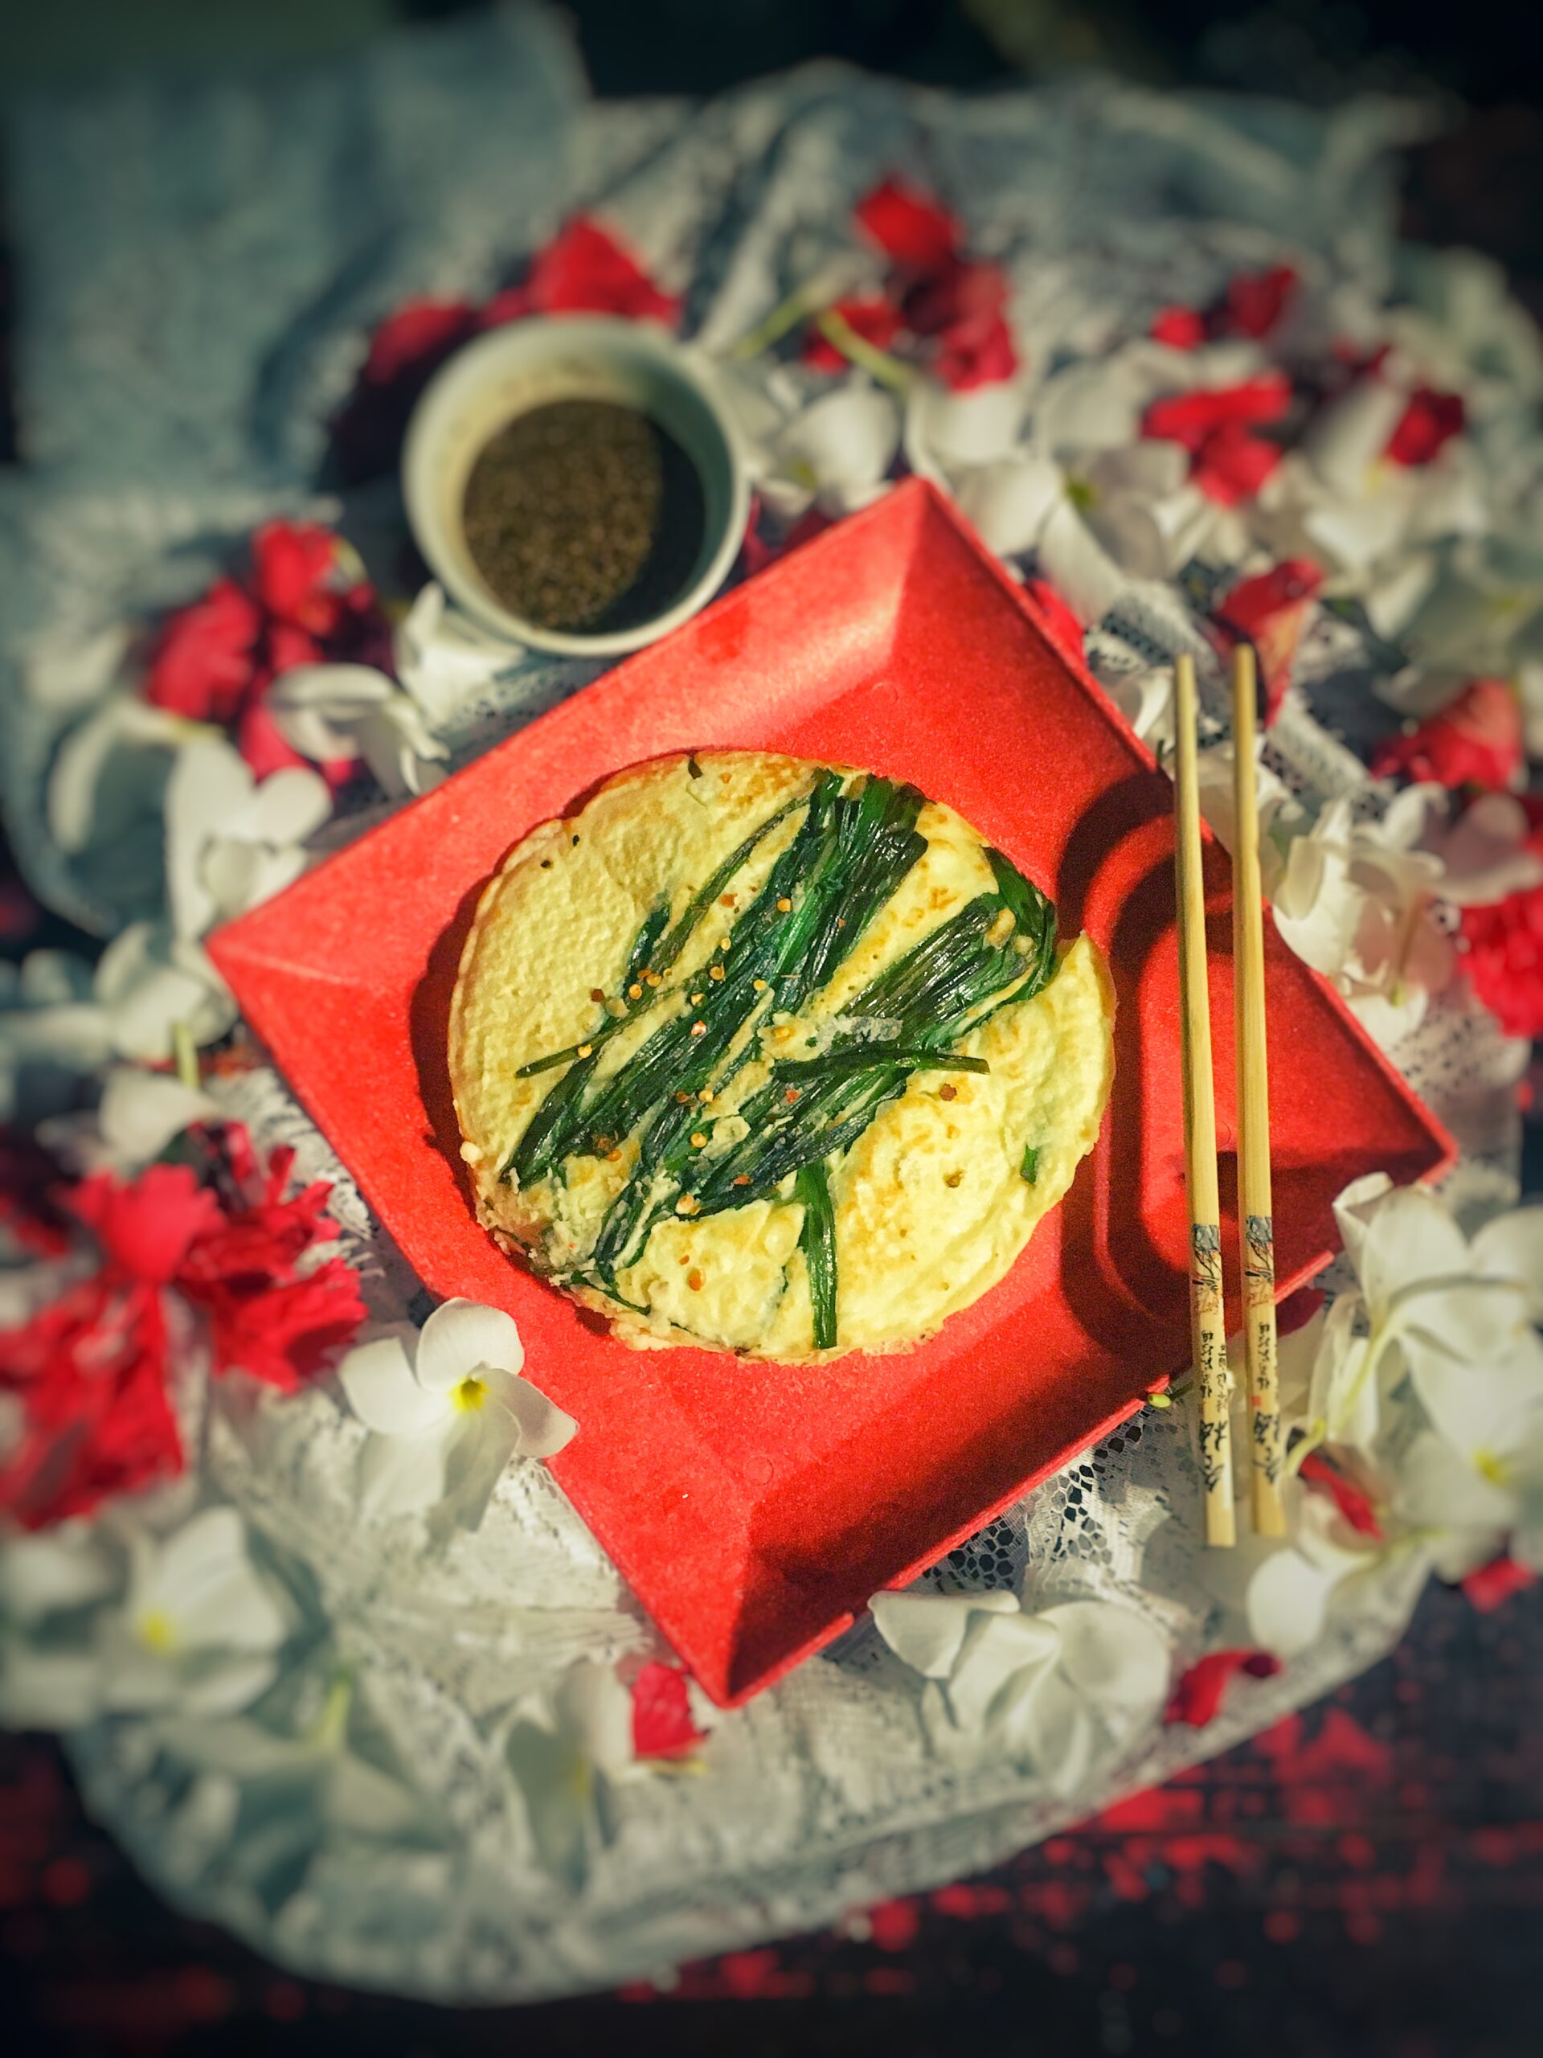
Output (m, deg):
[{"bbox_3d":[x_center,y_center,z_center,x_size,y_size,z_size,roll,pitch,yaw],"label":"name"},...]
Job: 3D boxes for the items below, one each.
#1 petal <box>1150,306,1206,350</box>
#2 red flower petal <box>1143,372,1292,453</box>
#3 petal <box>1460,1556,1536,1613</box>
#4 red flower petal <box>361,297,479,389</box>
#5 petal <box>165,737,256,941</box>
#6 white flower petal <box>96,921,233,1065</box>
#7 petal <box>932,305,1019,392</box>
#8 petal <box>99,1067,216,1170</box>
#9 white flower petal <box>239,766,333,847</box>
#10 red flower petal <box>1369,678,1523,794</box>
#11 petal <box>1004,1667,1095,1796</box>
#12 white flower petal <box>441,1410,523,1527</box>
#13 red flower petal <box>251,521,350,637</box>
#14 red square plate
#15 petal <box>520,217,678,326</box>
[{"bbox_3d":[0.122,-0.212,0.520,0.016,0.010,0.012,-1,78,-3],"label":"petal"},{"bbox_3d":[0.131,-0.181,0.506,0.046,0.013,0.022,-14,79,-5],"label":"red flower petal"},{"bbox_3d":[0.193,0.147,0.458,0.020,0.009,0.014,0,77,-1],"label":"petal"},{"bbox_3d":[-0.105,-0.204,0.511,0.039,0.015,0.022,-43,82,-9],"label":"red flower petal"},{"bbox_3d":[-0.156,-0.053,0.478,0.023,0.015,0.058,-4,78,-3],"label":"petal"},{"bbox_3d":[-0.163,-0.010,0.464,0.038,0.015,0.035,-25,80,-7],"label":"white flower petal"},{"bbox_3d":[0.062,-0.206,0.523,0.026,0.015,0.028,0,77,-1],"label":"petal"},{"bbox_3d":[-0.168,0.024,0.471,0.033,0.013,0.028,0,77,-1],"label":"petal"},{"bbox_3d":[-0.133,-0.061,0.472,0.026,0.011,0.021,-33,81,-8],"label":"white flower petal"},{"bbox_3d":[0.191,-0.083,0.488,0.045,0.016,0.031,-15,79,-5],"label":"red flower petal"},{"bbox_3d":[0.071,0.180,0.442,0.024,0.015,0.031,0,77,-1],"label":"petal"},{"bbox_3d":[-0.074,0.112,0.436,0.020,0.011,0.036,4,106,-1],"label":"white flower petal"},{"bbox_3d":[-0.134,-0.128,0.493,0.026,0.016,0.035,-8,78,-3],"label":"red flower petal"},{"bbox_3d":[0.016,0.008,0.469,0.237,0.031,0.237,-35,81,-8],"label":"red square plate"},{"bbox_3d":[-0.052,-0.226,0.518,0.045,0.020,0.041,4,78,-1],"label":"petal"}]

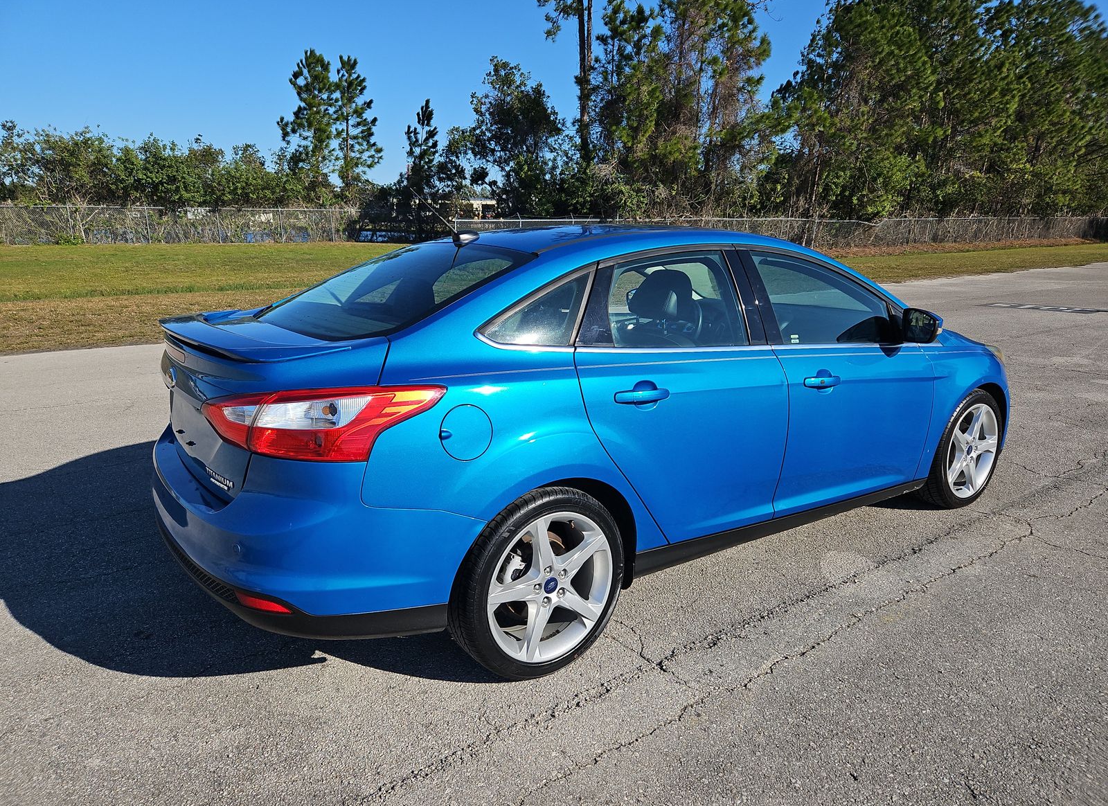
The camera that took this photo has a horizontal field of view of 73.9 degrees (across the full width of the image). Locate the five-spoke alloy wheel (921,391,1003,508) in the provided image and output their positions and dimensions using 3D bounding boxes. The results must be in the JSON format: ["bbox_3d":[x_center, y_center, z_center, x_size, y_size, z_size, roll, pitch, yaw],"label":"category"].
[{"bbox_3d":[2.121,0.223,3.921,0.645,0.643,0.240,-9,16,-34],"label":"five-spoke alloy wheel"}]

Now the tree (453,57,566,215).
[{"bbox_3d":[-2.289,-13.069,37.957,5.768,8.779,5.768,-1,14,-3],"label":"tree"}]

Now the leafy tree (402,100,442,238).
[{"bbox_3d":[-7.298,-12.720,40.623,2.116,7.600,2.116,-2,14,-9],"label":"leafy tree"}]

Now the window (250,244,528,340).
[{"bbox_3d":[-0.670,-0.432,2.747,0.740,0.090,1.220,-33,27,-26],"label":"window"}]

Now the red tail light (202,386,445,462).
[{"bbox_3d":[-0.639,0.034,2.064,0.530,0.170,0.485,-9,16,-34],"label":"red tail light"}]

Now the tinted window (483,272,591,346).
[{"bbox_3d":[-0.029,-0.299,2.316,0.470,0.275,0.060,-7,-8,-27],"label":"tinted window"}]

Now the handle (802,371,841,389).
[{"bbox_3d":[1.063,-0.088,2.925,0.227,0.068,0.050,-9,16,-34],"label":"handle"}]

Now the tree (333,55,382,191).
[{"bbox_3d":[-13.275,-16.238,47.787,3.900,11.738,3.900,-3,14,-14],"label":"tree"}]

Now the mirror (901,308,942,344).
[{"bbox_3d":[1.566,-0.329,3.144,0.130,0.158,0.180,-9,16,-34],"label":"mirror"}]

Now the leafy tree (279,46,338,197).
[{"bbox_3d":[-13.690,-14.631,41.172,3.213,9.637,3.213,-4,15,-17],"label":"leafy tree"}]

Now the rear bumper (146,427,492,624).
[{"bbox_3d":[-1.010,0.282,2.666,0.720,0.610,1.780,-9,16,-34],"label":"rear bumper"}]

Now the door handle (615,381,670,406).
[{"bbox_3d":[0.285,-0.026,2.388,0.226,0.068,0.050,-9,16,-34],"label":"door handle"}]

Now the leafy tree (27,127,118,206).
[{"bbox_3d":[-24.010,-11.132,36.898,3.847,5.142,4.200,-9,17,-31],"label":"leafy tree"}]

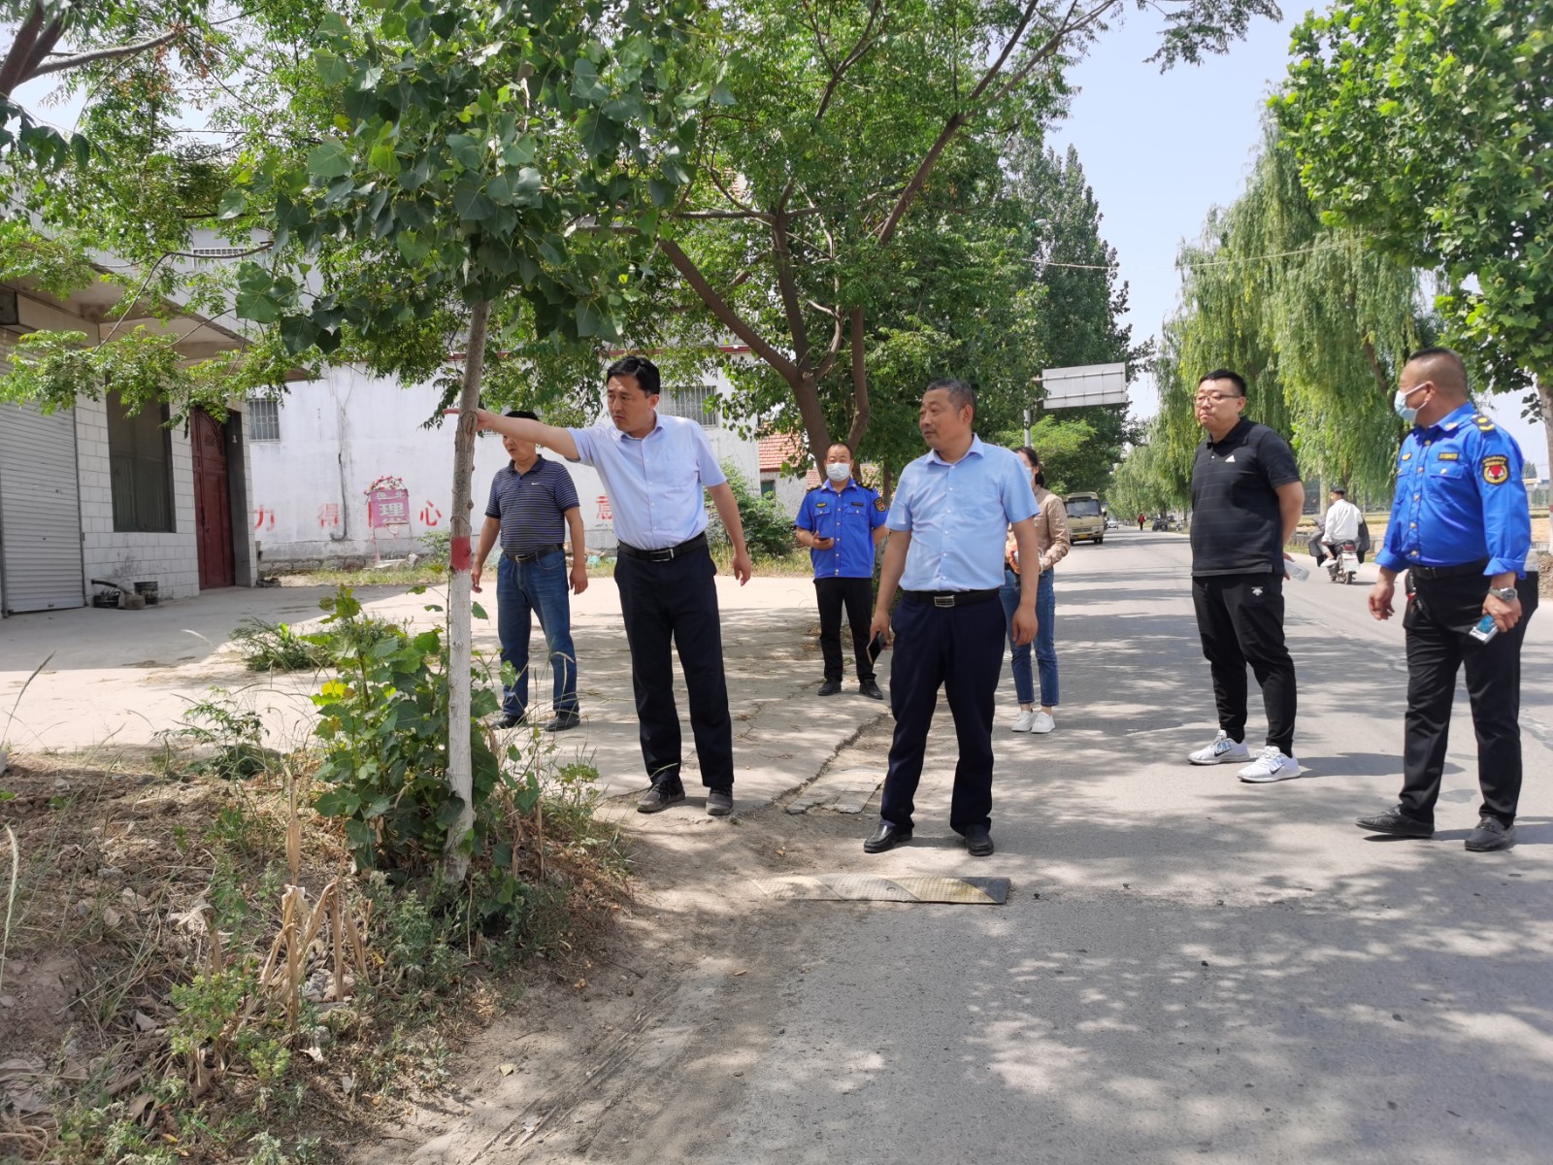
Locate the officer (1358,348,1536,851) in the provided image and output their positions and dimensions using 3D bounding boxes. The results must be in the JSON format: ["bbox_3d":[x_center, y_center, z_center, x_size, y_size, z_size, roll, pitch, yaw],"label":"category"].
[{"bbox_3d":[2.426,0.055,4.360,0.470,1.730,0.560,-3,3,-22],"label":"officer"}]

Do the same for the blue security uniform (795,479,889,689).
[{"bbox_3d":[0.440,0.004,8.130,0.600,1.400,0.330,-1,3,10],"label":"blue security uniform"}]

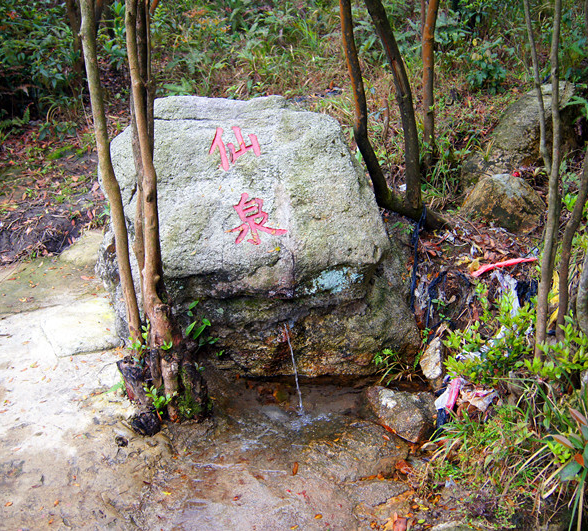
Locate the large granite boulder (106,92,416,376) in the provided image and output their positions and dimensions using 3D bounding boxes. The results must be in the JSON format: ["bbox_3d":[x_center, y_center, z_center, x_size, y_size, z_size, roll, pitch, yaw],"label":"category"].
[{"bbox_3d":[-0.200,-0.214,3.775,1.380,1.180,1.080,-3,20,-9],"label":"large granite boulder"}]

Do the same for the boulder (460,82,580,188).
[{"bbox_3d":[1.650,-0.981,5.443,0.820,0.660,0.800,6,21,16],"label":"boulder"}]

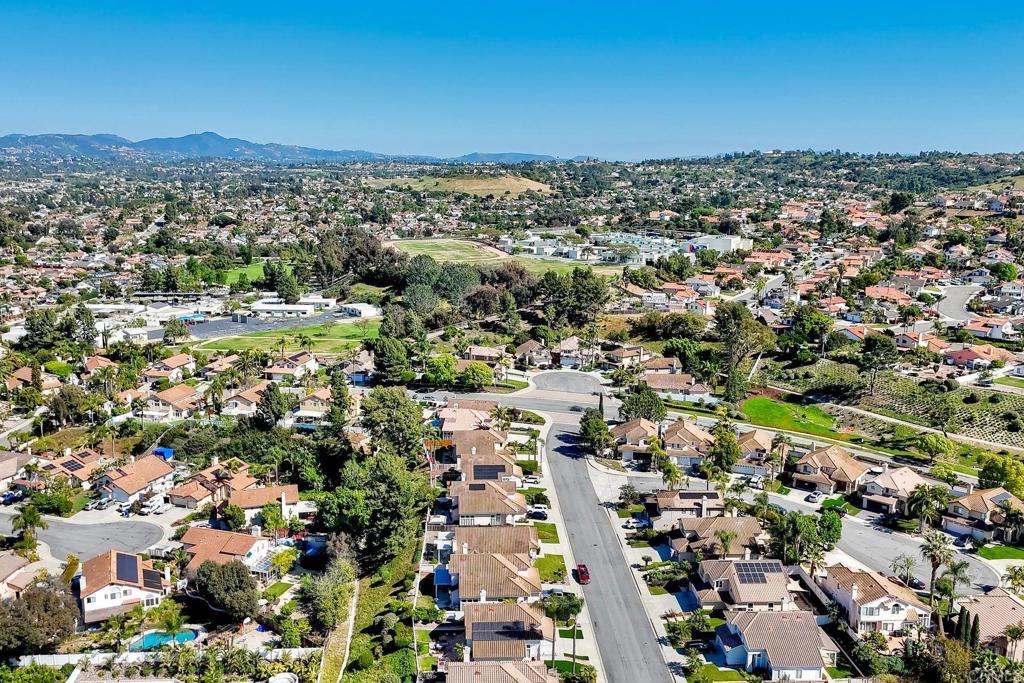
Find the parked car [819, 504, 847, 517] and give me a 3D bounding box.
[{"bbox_3d":[67.520,35.700,155.570,1.900,1.600,4.900,-13,19,-41],"label":"parked car"}]

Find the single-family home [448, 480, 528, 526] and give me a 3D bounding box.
[{"bbox_3d":[-4.800,33.160,150.040,16.000,8.200,12.700,-1,14,-2],"label":"single-family home"}]

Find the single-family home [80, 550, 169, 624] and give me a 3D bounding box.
[{"bbox_3d":[-69.880,42.910,134.030,13.600,7.400,15.800,-7,16,-27],"label":"single-family home"}]

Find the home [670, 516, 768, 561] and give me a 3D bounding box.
[{"bbox_3d":[38.000,36.730,135.680,15.700,8.200,12.400,-1,14,-2],"label":"home"}]

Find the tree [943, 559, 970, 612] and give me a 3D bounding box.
[{"bbox_3d":[72.410,39.980,121.360,4.600,9.800,4.600,0,14,0],"label":"tree"}]

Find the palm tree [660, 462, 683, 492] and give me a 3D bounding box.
[{"bbox_3d":[40.290,34.430,185.700,5.400,9.200,5.400,0,14,0],"label":"palm tree"}]

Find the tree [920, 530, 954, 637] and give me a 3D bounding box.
[{"bbox_3d":[67.020,37.530,117.950,5.400,16.200,5.400,0,14,0],"label":"tree"}]

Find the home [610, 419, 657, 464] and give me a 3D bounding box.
[{"bbox_3d":[36.350,28.670,219.040,13.400,7.600,16.400,3,14,12],"label":"home"}]

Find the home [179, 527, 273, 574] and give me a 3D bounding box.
[{"bbox_3d":[-59.000,42.150,147.460,17.200,7.000,13.200,3,14,14],"label":"home"}]

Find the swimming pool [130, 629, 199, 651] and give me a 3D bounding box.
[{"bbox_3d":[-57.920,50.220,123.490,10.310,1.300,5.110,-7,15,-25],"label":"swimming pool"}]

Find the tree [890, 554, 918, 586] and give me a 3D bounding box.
[{"bbox_3d":[68.330,40.030,128.640,4.700,6.200,4.700,0,14,0],"label":"tree"}]

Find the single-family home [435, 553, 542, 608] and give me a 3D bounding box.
[{"bbox_3d":[-2.800,39.940,122.770,16.000,8.200,12.500,-1,14,-2],"label":"single-family home"}]

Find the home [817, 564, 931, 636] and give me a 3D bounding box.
[{"bbox_3d":[64.610,44.440,133.250,12.800,7.400,16.200,-1,14,-5],"label":"home"}]

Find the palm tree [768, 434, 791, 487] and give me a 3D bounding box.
[{"bbox_3d":[62.030,26.840,170.870,5.100,11.400,5.100,0,14,0],"label":"palm tree"}]

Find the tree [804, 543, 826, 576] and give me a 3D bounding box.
[{"bbox_3d":[58.760,42.330,143.010,4.400,7.400,4.400,0,14,0],"label":"tree"}]

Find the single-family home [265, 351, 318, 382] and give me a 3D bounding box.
[{"bbox_3d":[-88.670,9.590,295.730,12.800,7.400,16.600,4,15,16],"label":"single-family home"}]

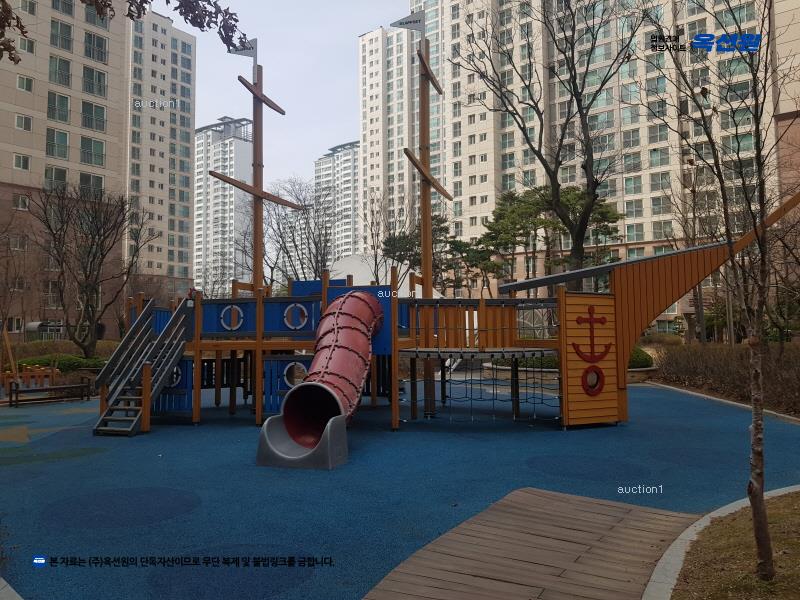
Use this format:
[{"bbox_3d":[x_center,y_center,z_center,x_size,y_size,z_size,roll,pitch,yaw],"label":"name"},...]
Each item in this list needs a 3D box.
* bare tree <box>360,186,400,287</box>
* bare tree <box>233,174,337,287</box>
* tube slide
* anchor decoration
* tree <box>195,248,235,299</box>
[{"bbox_3d":[-0.796,-0.797,24.756,1.664,7.700,1.664,0,-4,0],"label":"bare tree"},{"bbox_3d":[-4.789,-1.039,24.739,4.327,8.214,4.327,0,-4,0],"label":"bare tree"},{"bbox_3d":[-0.884,0.922,8.530,1.030,2.250,2.960,-1,-4,16],"label":"tube slide"},{"bbox_3d":[3.246,0.860,10.079,0.937,1.524,0.050,2,-4,-29],"label":"anchor decoration"},{"bbox_3d":[-7.972,0.460,25.829,1.644,5.387,1.644,0,-4,0],"label":"tree"}]

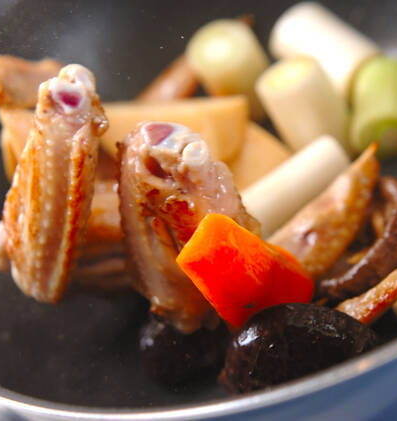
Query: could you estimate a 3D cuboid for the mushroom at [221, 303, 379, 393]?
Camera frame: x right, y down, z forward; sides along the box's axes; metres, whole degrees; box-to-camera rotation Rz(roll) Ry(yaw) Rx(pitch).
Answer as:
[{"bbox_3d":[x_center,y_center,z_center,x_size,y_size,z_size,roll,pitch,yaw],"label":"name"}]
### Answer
[{"bbox_3d":[0.027,0.038,0.522,0.044,0.018,0.040,-16,37,5],"label":"mushroom"}]

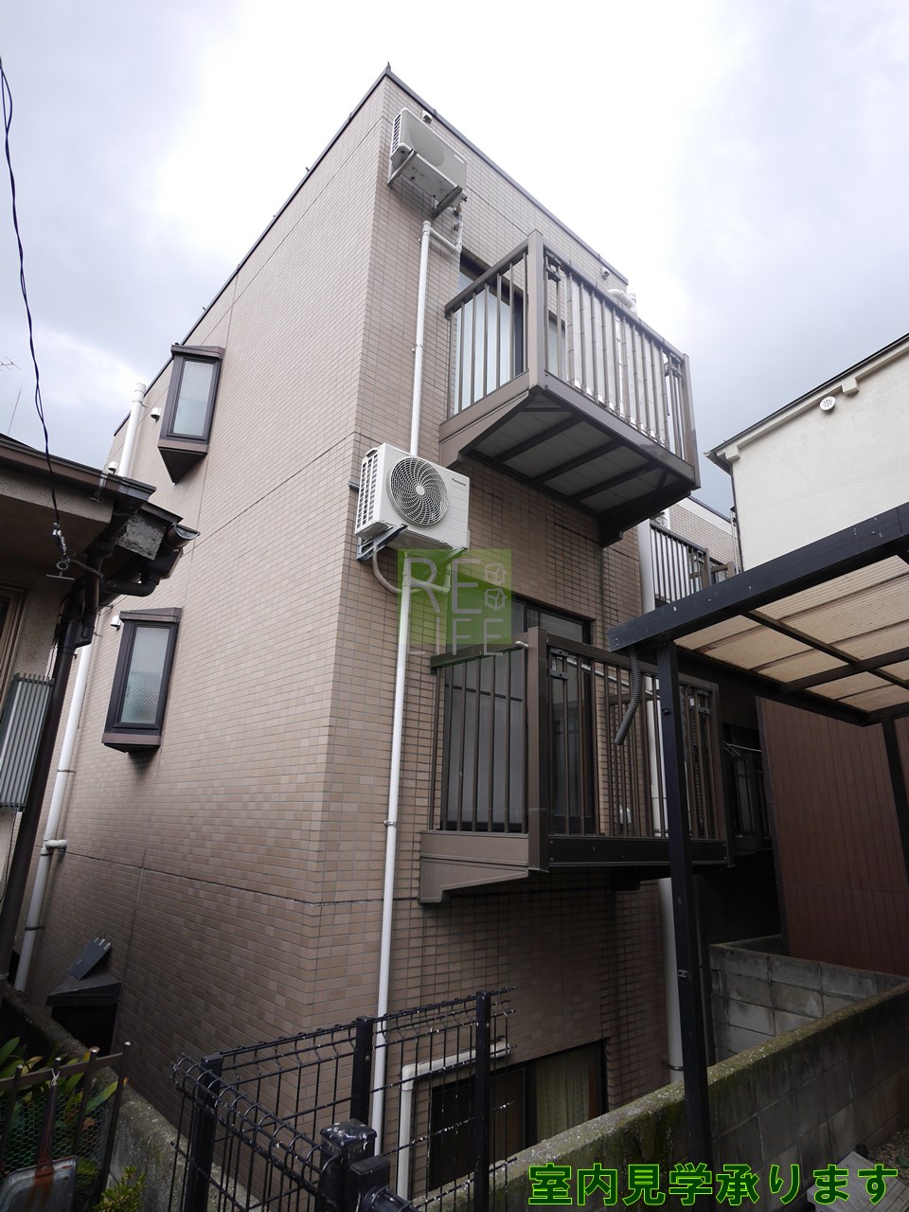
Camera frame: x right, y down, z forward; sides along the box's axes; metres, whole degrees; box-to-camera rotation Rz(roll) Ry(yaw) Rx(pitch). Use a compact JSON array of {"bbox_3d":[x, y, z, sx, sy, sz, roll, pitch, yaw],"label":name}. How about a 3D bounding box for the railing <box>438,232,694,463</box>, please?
[{"bbox_3d":[0.921,-1.629,5.385,1.900,1.200,0.920,17,-23,-38],"label":"railing"}]

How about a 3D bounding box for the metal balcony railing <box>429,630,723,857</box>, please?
[{"bbox_3d":[0.829,0.942,4.523,1.850,1.080,0.950,17,-23,-38],"label":"metal balcony railing"}]

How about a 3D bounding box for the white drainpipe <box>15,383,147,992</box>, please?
[{"bbox_3d":[-4.306,0.603,8.195,0.120,7.400,0.120,17,-23,-38],"label":"white drainpipe"}]

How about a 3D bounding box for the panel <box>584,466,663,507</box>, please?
[{"bbox_3d":[1.417,-0.924,5.648,0.400,0.030,0.800,17,-23,-38],"label":"panel"}]

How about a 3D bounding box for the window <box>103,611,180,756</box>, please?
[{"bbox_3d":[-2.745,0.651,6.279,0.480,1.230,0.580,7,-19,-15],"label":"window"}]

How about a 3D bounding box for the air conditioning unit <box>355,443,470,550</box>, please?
[{"bbox_3d":[-0.229,-0.595,4.214,0.660,0.500,0.240,17,-23,-38],"label":"air conditioning unit"}]

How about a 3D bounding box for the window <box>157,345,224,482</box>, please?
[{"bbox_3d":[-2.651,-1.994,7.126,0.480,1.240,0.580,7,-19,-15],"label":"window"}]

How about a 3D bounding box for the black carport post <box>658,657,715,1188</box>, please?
[{"bbox_3d":[0.965,1.351,2.913,0.070,2.440,0.065,19,-24,-42],"label":"black carport post"}]

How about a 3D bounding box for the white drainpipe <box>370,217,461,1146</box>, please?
[{"bbox_3d":[-0.183,0.142,4.414,0.400,6.370,0.070,17,-23,-38],"label":"white drainpipe"}]

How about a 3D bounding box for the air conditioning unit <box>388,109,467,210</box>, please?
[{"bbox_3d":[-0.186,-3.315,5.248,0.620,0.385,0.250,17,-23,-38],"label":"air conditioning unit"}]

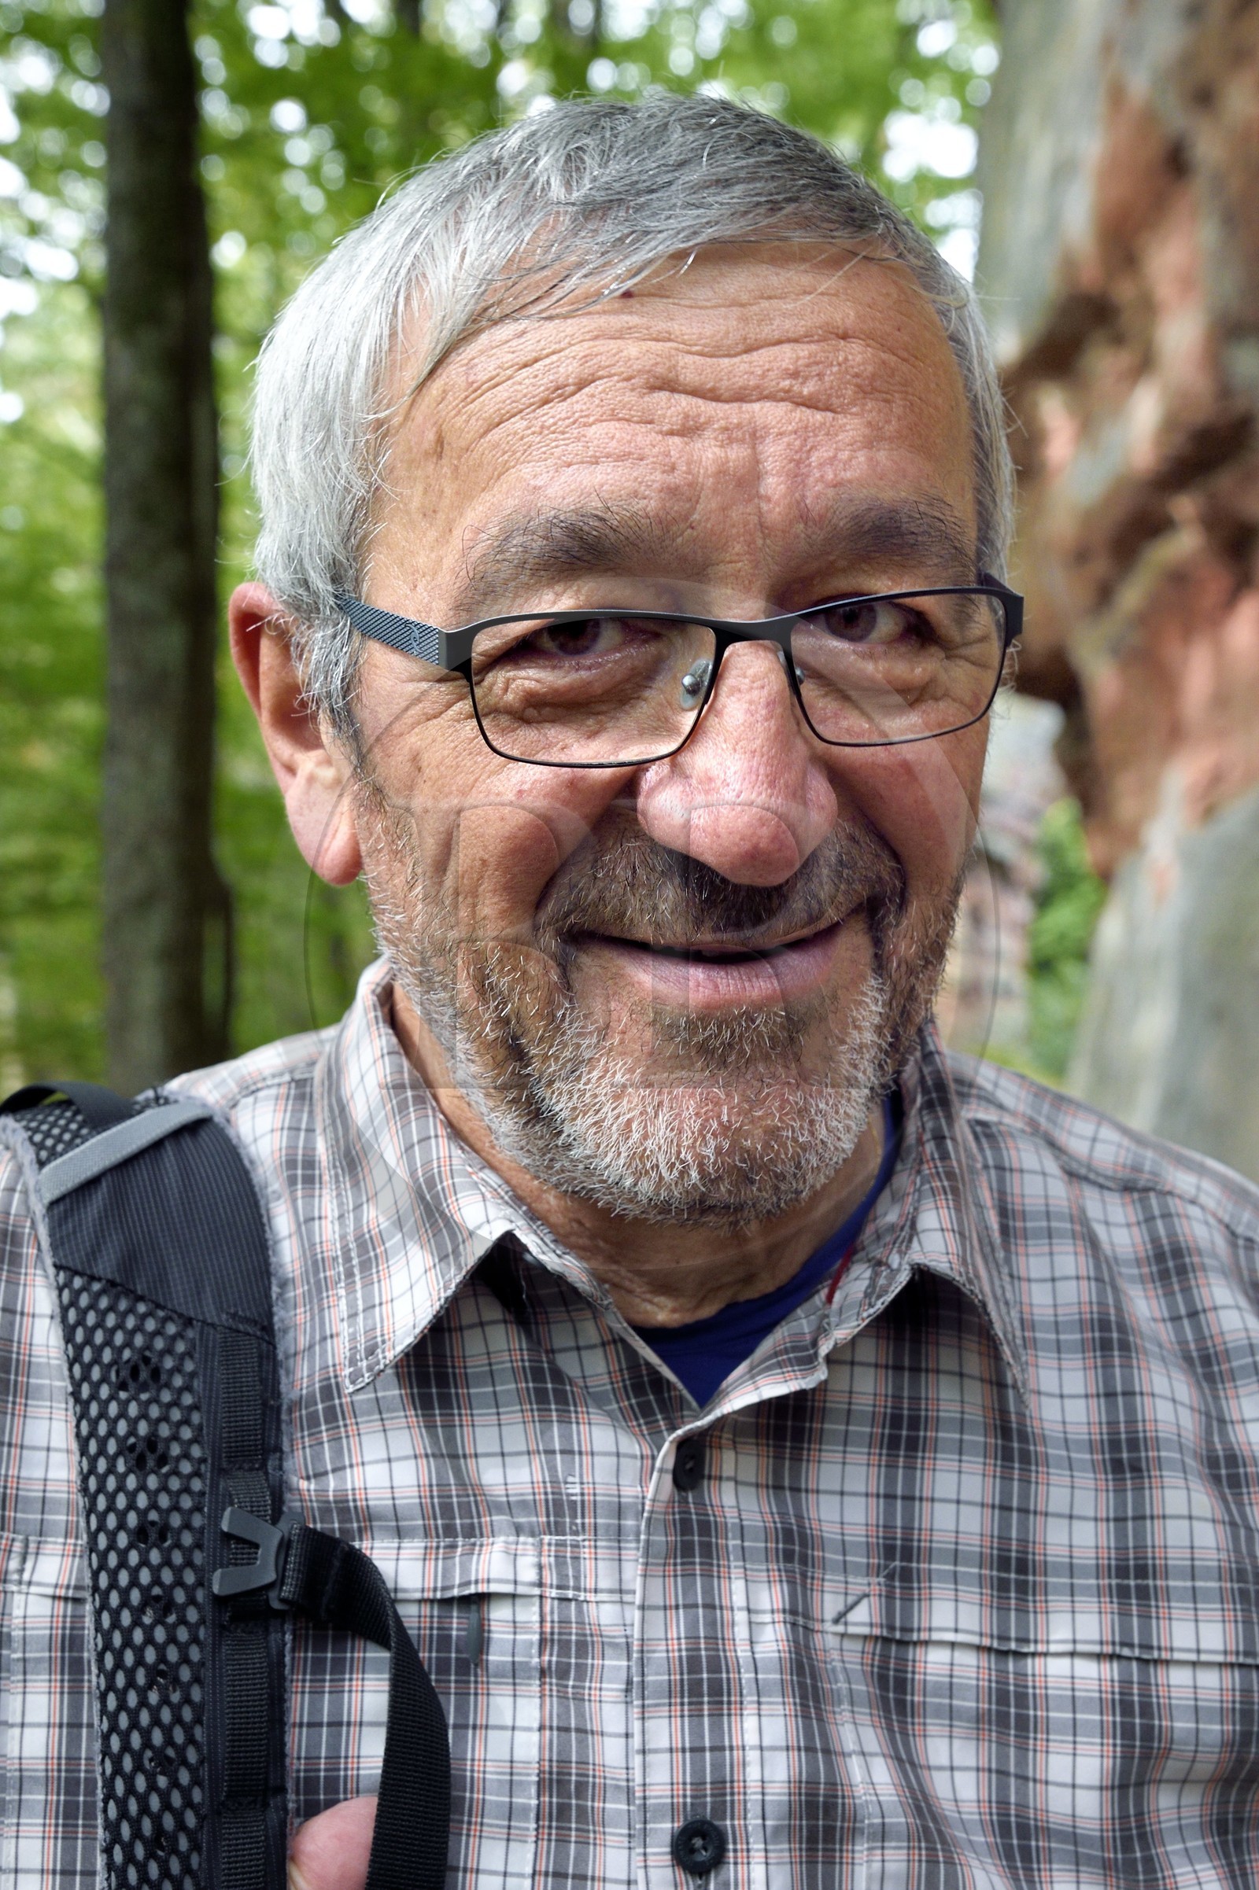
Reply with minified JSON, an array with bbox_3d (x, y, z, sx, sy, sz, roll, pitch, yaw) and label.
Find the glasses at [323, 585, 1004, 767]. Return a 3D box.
[{"bbox_3d":[0.005,-0.068,0.629,0.140,0.043,0.141,-5,14,-17],"label":"glasses"}]

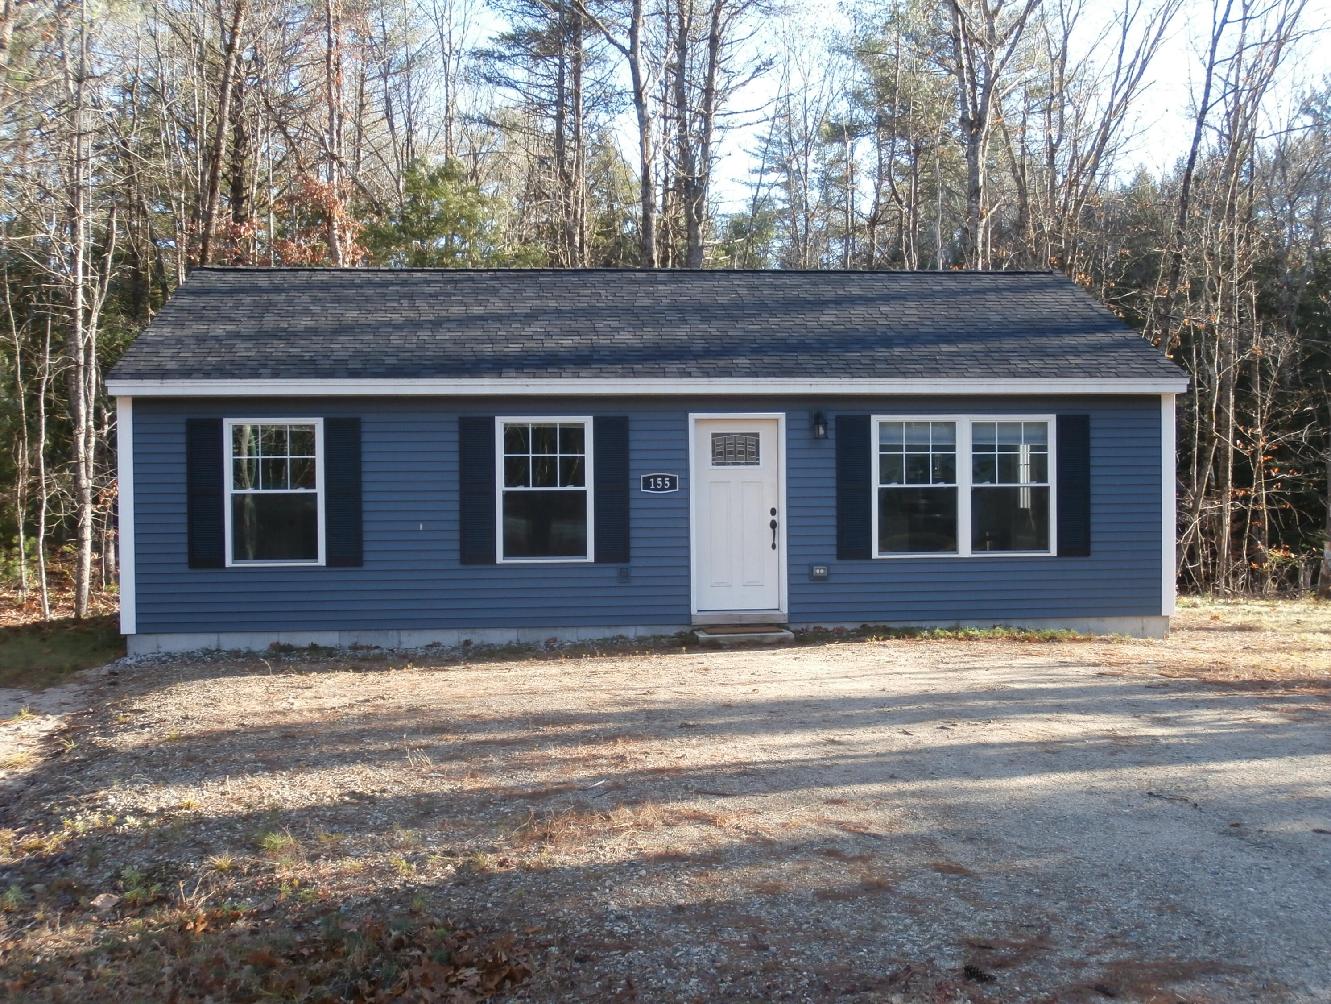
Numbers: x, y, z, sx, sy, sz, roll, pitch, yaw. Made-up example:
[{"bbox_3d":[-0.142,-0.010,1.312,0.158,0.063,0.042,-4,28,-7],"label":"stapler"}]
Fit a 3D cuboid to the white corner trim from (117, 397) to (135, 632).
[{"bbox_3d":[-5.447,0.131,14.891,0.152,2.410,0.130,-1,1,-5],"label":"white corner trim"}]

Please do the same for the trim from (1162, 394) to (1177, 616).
[{"bbox_3d":[5.434,0.025,15.917,0.155,2.410,0.130,-1,1,-5],"label":"trim"}]

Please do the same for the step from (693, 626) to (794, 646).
[{"bbox_3d":[0.769,1.370,14.939,0.961,0.100,0.850,-1,1,-5],"label":"step"}]

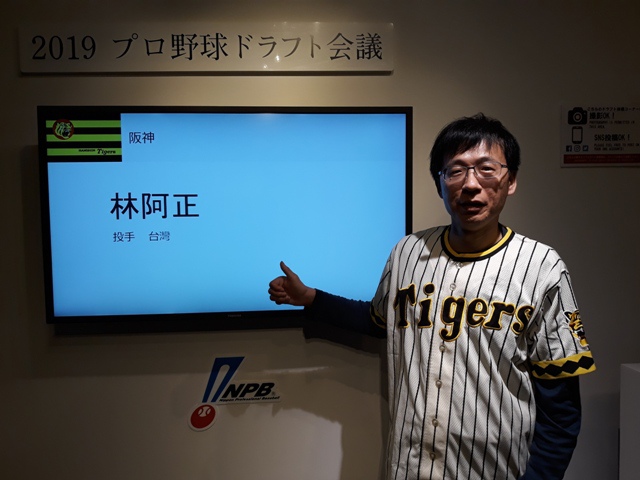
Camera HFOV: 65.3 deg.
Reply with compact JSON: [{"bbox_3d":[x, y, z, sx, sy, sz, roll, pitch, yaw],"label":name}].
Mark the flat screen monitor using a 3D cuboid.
[{"bbox_3d":[-0.270,-0.082,1.566,1.127,0.650,0.060,-1,3,-4],"label":"flat screen monitor"}]

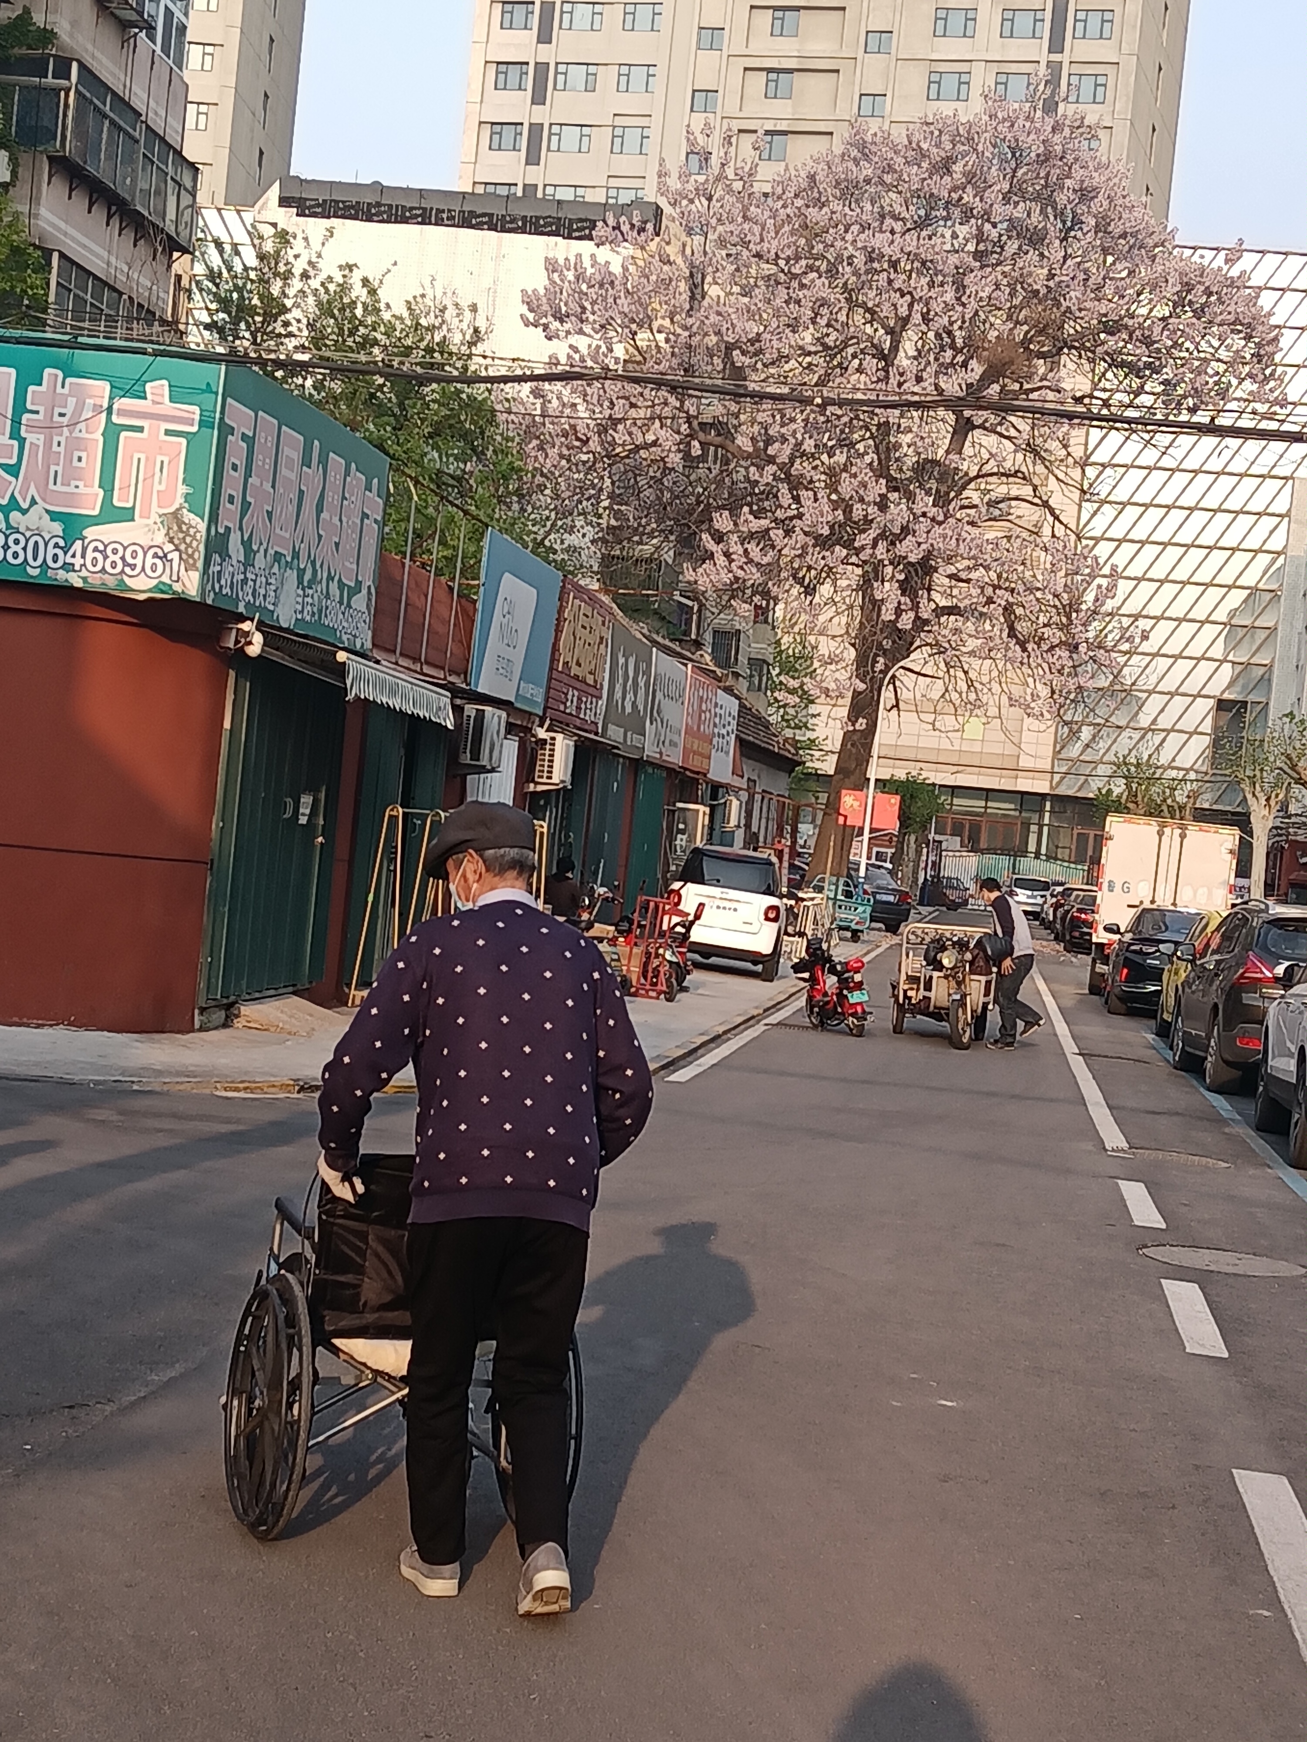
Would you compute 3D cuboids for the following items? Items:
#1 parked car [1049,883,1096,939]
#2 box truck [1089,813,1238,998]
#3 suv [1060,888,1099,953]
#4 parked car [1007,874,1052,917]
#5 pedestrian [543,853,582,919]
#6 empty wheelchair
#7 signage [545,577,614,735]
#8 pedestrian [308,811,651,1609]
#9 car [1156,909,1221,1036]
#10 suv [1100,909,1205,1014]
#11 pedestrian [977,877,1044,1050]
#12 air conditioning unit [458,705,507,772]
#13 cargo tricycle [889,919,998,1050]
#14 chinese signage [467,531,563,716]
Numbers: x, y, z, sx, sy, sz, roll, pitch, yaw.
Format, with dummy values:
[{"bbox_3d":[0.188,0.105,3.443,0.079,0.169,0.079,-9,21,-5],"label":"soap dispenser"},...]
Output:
[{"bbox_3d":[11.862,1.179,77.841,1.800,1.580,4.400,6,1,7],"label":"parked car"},{"bbox_3d":[7.868,0.607,44.428,1.950,2.660,5.300,5,1,9],"label":"box truck"},{"bbox_3d":[10.759,1.148,68.204,1.850,1.630,4.600,5,1,7],"label":"suv"},{"bbox_3d":[14.449,1.038,110.566,1.820,1.680,4.500,6,1,7],"label":"parked car"},{"bbox_3d":[-0.726,0.493,29.493,0.650,1.250,0.520,5,1,-33],"label":"pedestrian"},{"bbox_3d":[-0.612,1.056,6.598,0.640,0.880,1.020,5,1,-20],"label":"empty wheelchair"},{"bbox_3d":[-0.821,-2.385,32.831,0.120,1.480,4.000,6,1,7],"label":"signage"},{"bbox_3d":[-0.346,0.697,5.982,0.630,1.660,0.500,5,1,-15],"label":"pedestrian"},{"bbox_3d":[6.441,1.191,30.853,1.780,1.480,4.300,6,1,7],"label":"car"},{"bbox_3d":[6.916,1.186,37.745,1.820,1.470,4.650,5,1,7],"label":"suv"},{"bbox_3d":[3.407,0.898,27.389,0.630,1.610,0.500,5,1,7],"label":"pedestrian"},{"bbox_3d":[-1.645,-1.272,27.621,0.290,0.550,0.800,5,1,7],"label":"air conditioning unit"},{"bbox_3d":[2.854,1.074,27.807,1.050,1.150,2.500,5,1,2],"label":"cargo tricycle"},{"bbox_3d":[-1.391,-2.442,28.820,0.090,1.540,4.315,5,1,7],"label":"chinese signage"}]

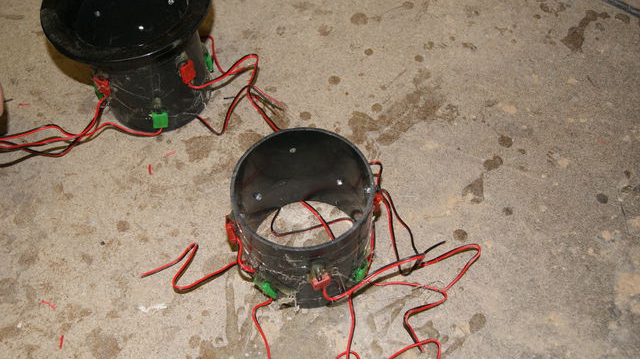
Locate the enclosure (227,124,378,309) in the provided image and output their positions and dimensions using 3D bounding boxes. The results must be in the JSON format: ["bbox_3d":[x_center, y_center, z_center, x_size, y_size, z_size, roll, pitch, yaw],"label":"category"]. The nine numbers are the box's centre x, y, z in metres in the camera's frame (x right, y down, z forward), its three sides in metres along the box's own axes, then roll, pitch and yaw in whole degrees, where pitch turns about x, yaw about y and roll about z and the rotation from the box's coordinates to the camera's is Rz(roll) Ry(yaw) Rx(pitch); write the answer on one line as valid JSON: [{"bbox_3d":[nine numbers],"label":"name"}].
[{"bbox_3d":[-0.012,0.033,0.503,0.103,0.108,0.103,-1,59,1],"label":"enclosure"}]

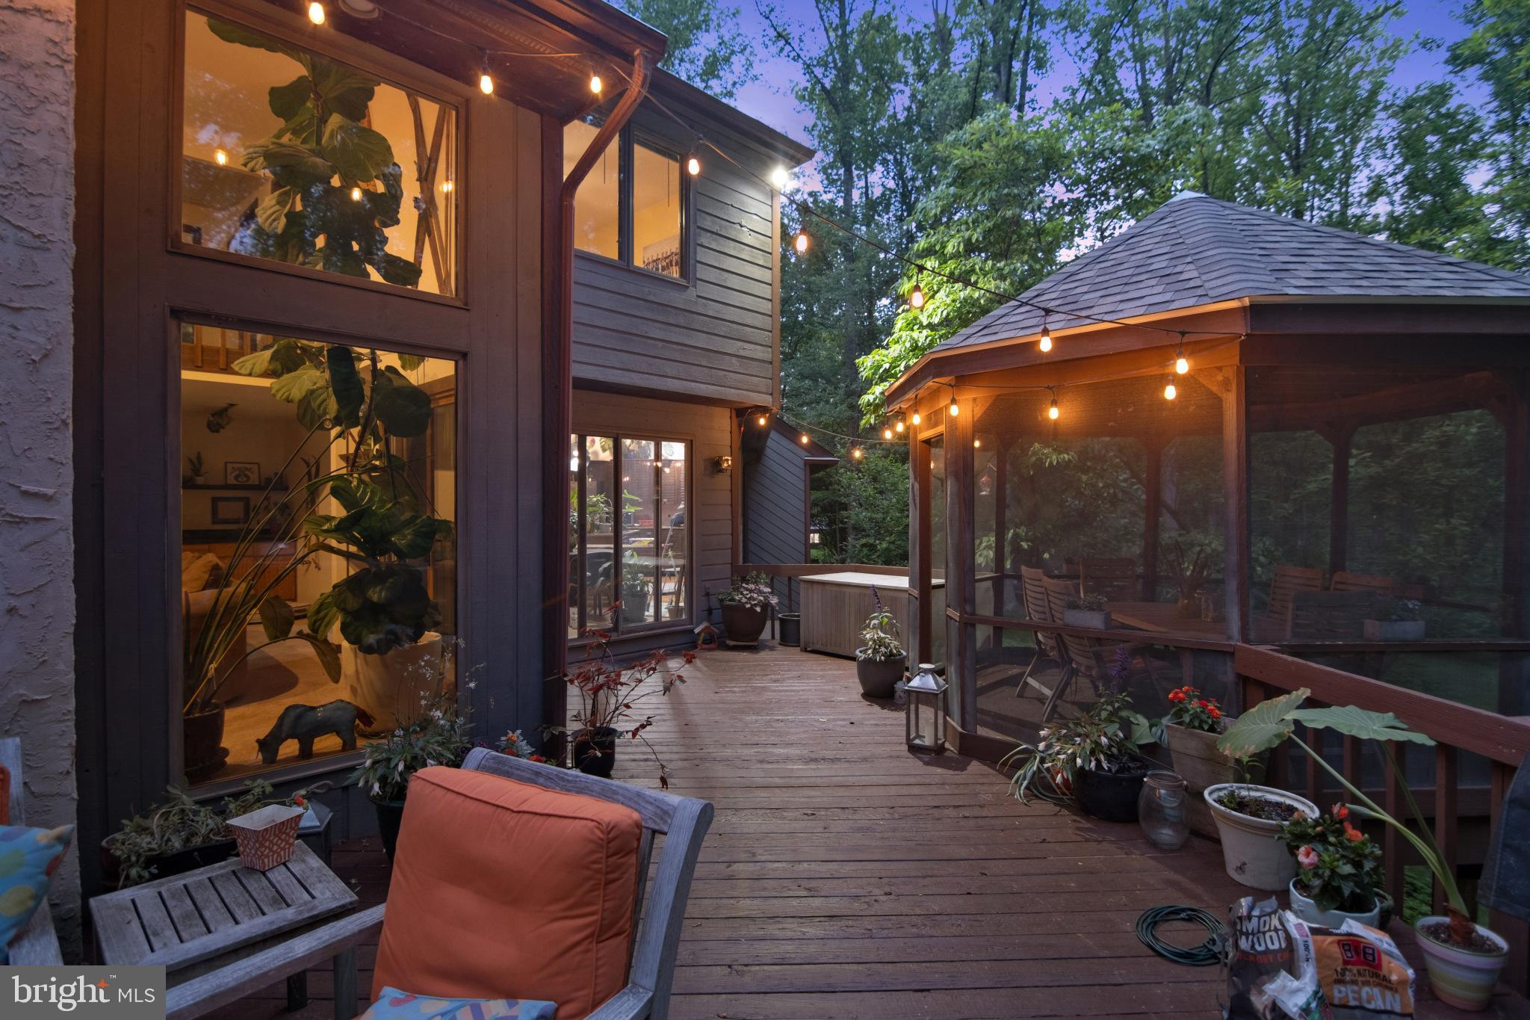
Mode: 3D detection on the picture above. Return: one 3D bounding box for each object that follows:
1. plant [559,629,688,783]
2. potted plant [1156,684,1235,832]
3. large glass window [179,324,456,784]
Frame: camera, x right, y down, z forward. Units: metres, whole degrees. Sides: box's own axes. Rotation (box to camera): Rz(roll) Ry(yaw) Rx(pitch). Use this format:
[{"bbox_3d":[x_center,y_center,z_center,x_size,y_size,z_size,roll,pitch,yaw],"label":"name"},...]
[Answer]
[{"bbox_3d":[-0.840,1.130,4.220,0.790,0.850,0.680,0,0,-12],"label":"plant"},{"bbox_3d":[2.170,1.197,3.500,0.360,0.710,0.340,0,0,-40],"label":"potted plant"},{"bbox_3d":[-2.088,0.190,3.512,1.200,2.020,0.090,0,0,-45],"label":"large glass window"}]

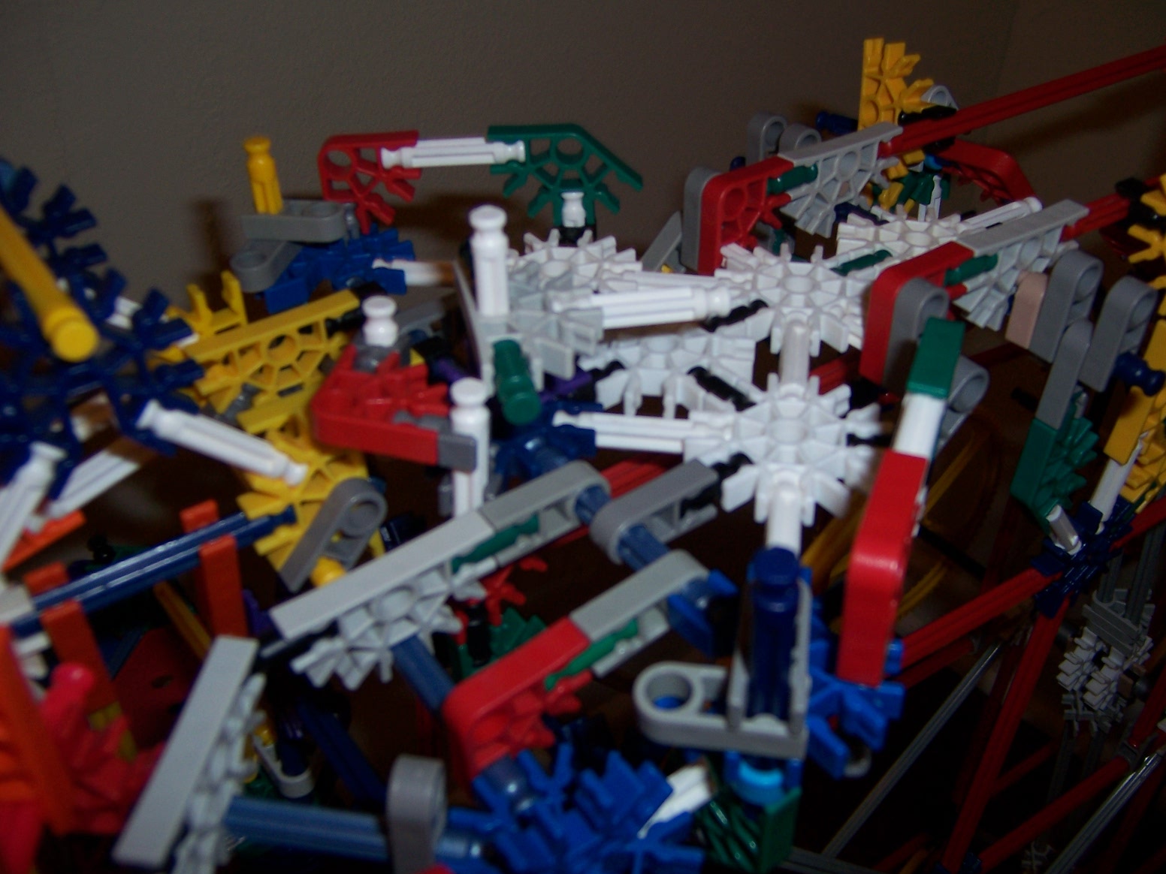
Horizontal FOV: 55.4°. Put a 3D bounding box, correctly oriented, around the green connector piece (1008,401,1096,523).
[{"bbox_3d":[0.113,0.009,0.266,0.024,0.036,0.006,-18,39,-30],"label":"green connector piece"}]

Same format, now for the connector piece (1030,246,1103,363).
[{"bbox_3d":[0.107,-0.029,0.246,0.010,0.024,0.006,-19,40,-23],"label":"connector piece"}]

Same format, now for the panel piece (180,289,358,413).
[{"bbox_3d":[-0.067,-0.015,0.249,0.038,0.024,0.006,-24,41,-27],"label":"panel piece"}]

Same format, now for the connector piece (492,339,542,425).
[{"bbox_3d":[-0.011,-0.009,0.178,0.006,0.006,0.017,-9,40,-7],"label":"connector piece"}]

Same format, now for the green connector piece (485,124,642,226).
[{"bbox_3d":[-0.004,-0.063,0.268,0.036,0.024,0.006,0,40,7],"label":"green connector piece"}]

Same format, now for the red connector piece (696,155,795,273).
[{"bbox_3d":[0.040,-0.054,0.274,0.024,0.024,0.006,-22,39,-26],"label":"red connector piece"}]

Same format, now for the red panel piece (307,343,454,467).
[{"bbox_3d":[-0.034,-0.006,0.200,0.024,0.006,0.024,10,34,6],"label":"red panel piece"}]

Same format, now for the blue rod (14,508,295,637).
[{"bbox_3d":[-0.078,0.024,0.201,0.055,0.006,0.006,-23,43,-25],"label":"blue rod"}]

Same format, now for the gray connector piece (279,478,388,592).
[{"bbox_3d":[-0.047,0.019,0.213,0.010,0.024,0.006,23,15,-46],"label":"gray connector piece"}]

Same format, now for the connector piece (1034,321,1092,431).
[{"bbox_3d":[0.109,-0.014,0.246,0.009,0.024,0.006,-18,39,-30],"label":"connector piece"}]

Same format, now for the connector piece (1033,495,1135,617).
[{"bbox_3d":[0.136,0.033,0.302,0.038,0.038,0.006,-18,39,-30],"label":"connector piece"}]

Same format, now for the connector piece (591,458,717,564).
[{"bbox_3d":[0.013,0.014,0.196,0.024,0.009,0.006,-26,45,-24],"label":"connector piece"}]

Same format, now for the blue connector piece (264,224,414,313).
[{"bbox_3d":[-0.059,-0.040,0.266,0.038,0.006,0.037,5,37,9],"label":"blue connector piece"}]

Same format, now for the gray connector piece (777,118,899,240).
[{"bbox_3d":[0.065,-0.064,0.284,0.038,0.024,0.006,-22,40,-27],"label":"gray connector piece"}]

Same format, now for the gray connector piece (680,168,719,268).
[{"bbox_3d":[0.031,-0.055,0.274,0.010,0.024,0.006,-23,42,-27],"label":"gray connector piece"}]

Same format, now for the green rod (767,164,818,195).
[{"bbox_3d":[0.050,-0.064,0.274,0.017,0.006,0.006,-23,42,-27],"label":"green rod"}]

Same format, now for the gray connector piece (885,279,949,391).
[{"bbox_3d":[0.068,-0.021,0.228,0.009,0.024,0.006,-22,40,-27],"label":"gray connector piece"}]

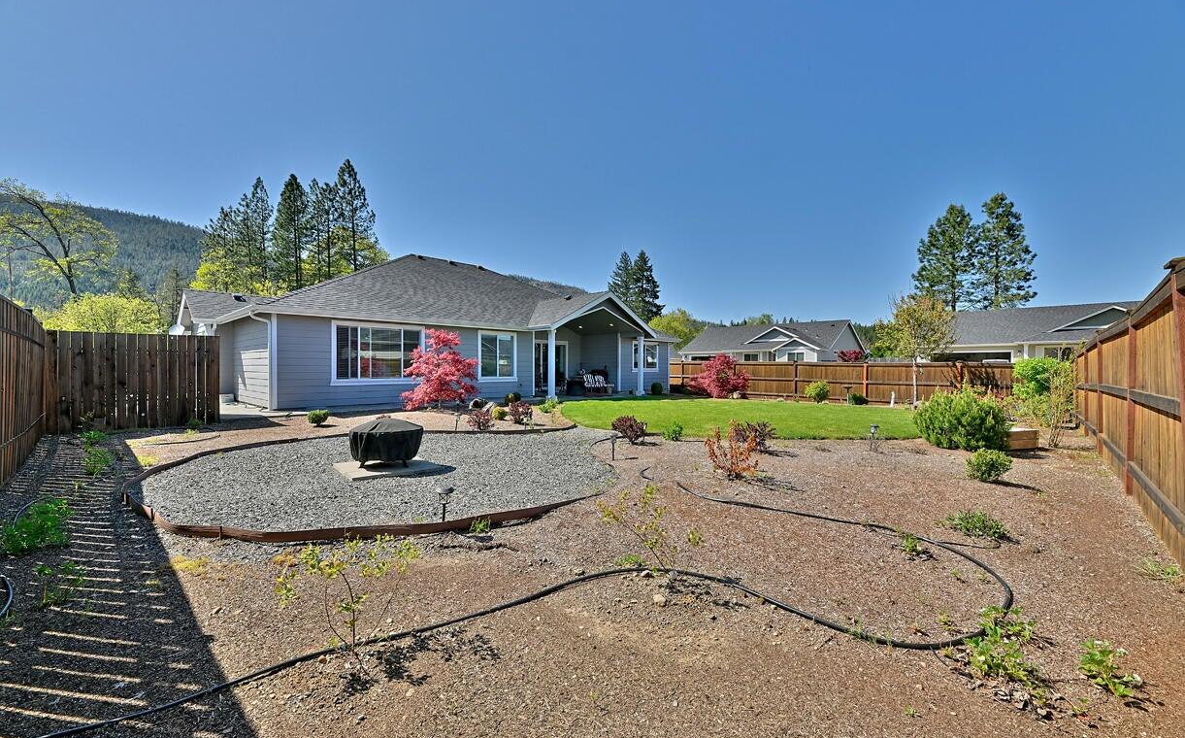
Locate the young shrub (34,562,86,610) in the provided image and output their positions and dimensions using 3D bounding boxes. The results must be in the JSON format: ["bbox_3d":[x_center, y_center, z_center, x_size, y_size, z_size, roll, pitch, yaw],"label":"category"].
[{"bbox_3d":[-2.650,1.070,2.290,0.200,0.210,0.200,0,0,0],"label":"young shrub"}]

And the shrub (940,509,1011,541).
[{"bbox_3d":[2.850,1.130,3.440,0.420,0.190,0.370,0,0,0],"label":"shrub"}]

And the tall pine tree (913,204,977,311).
[{"bbox_3d":[38.227,-8.125,50.000,6.000,19.200,6.000,0,0,37],"label":"tall pine tree"}]

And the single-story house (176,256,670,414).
[{"bbox_3d":[-6.900,-2.090,21.800,15.500,6.250,18.850,0,0,43],"label":"single-story house"}]

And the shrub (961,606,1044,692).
[{"bbox_3d":[1.826,1.197,2.050,0.290,0.180,0.300,0,0,42],"label":"shrub"}]

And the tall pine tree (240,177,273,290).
[{"bbox_3d":[-36.542,-9.975,50.000,3.800,21.900,3.800,0,0,-36],"label":"tall pine tree"}]

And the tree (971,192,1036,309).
[{"bbox_3d":[44.545,-8.875,50.000,6.000,20.700,6.000,0,0,42],"label":"tree"}]

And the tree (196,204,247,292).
[{"bbox_3d":[-40.227,-8.525,50.000,4.600,19.000,4.600,0,0,-39],"label":"tree"}]

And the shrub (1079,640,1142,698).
[{"bbox_3d":[1.920,1.110,1.720,0.180,0.190,0.180,0,0,0],"label":"shrub"}]

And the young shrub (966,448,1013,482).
[{"bbox_3d":[4.646,1.125,5.400,0.460,0.385,0.460,0,0,0],"label":"young shrub"}]

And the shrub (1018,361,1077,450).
[{"bbox_3d":[8.266,0.624,8.350,0.850,1.548,0.850,0,0,0],"label":"shrub"}]

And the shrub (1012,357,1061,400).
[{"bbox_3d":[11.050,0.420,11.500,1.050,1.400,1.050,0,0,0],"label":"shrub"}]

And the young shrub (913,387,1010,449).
[{"bbox_3d":[5.930,0.780,7.450,1.320,0.980,1.250,0,0,0],"label":"young shrub"}]

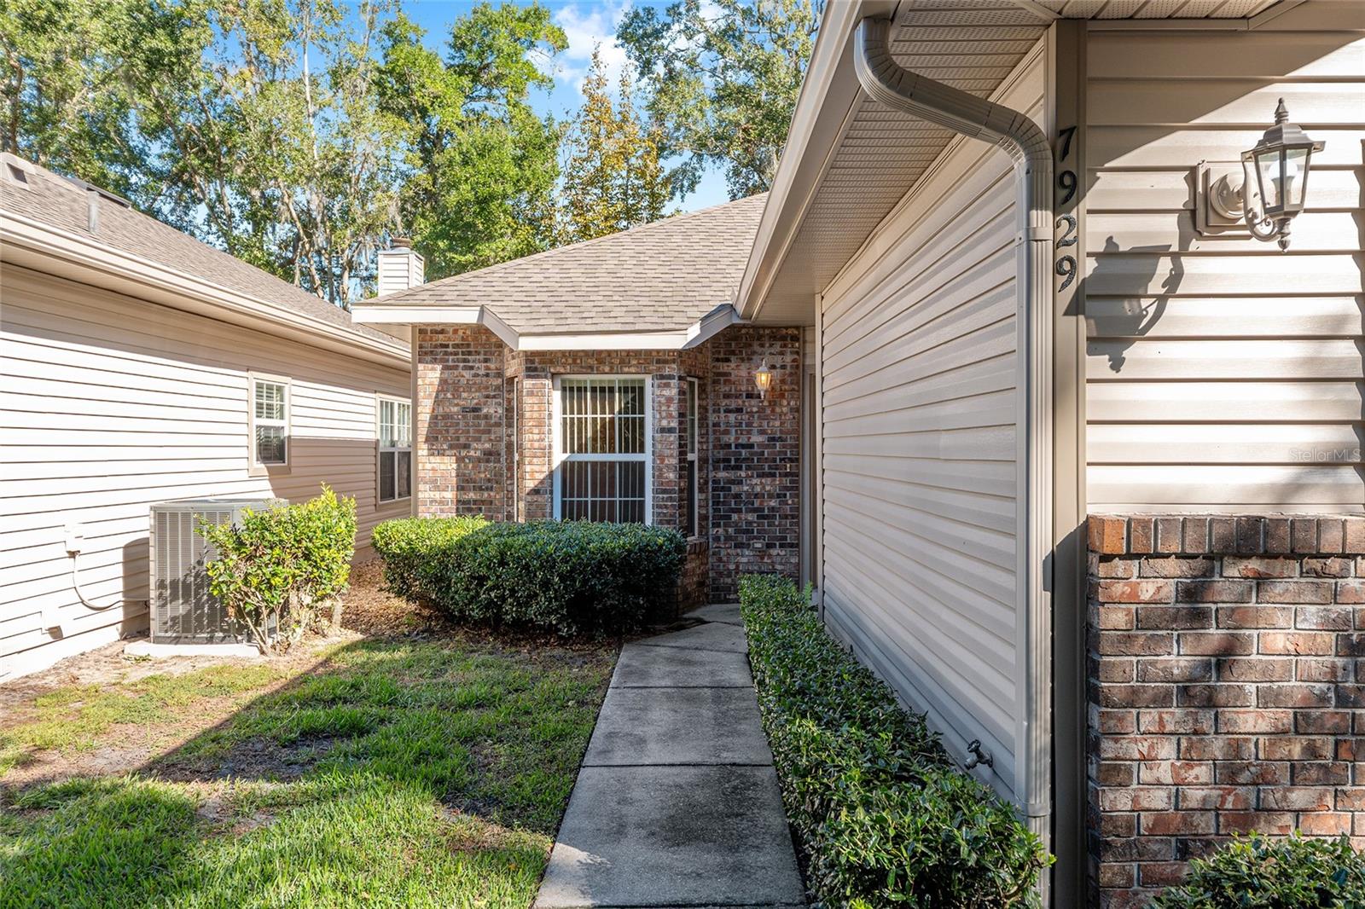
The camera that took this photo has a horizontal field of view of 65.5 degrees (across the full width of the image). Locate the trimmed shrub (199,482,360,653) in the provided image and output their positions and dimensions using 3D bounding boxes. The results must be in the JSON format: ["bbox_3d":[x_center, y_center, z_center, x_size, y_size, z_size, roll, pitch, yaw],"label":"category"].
[{"bbox_3d":[-3.040,0.865,8.080,1.080,1.180,1.000,0,0,0],"label":"trimmed shrub"}]

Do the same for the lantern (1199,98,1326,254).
[{"bbox_3d":[1.455,-0.676,2.660,0.178,0.370,0.345,0,0,0],"label":"lantern"}]

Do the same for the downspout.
[{"bbox_3d":[0.735,0.090,2.885,0.515,2.530,0.110,0,0,0],"label":"downspout"}]

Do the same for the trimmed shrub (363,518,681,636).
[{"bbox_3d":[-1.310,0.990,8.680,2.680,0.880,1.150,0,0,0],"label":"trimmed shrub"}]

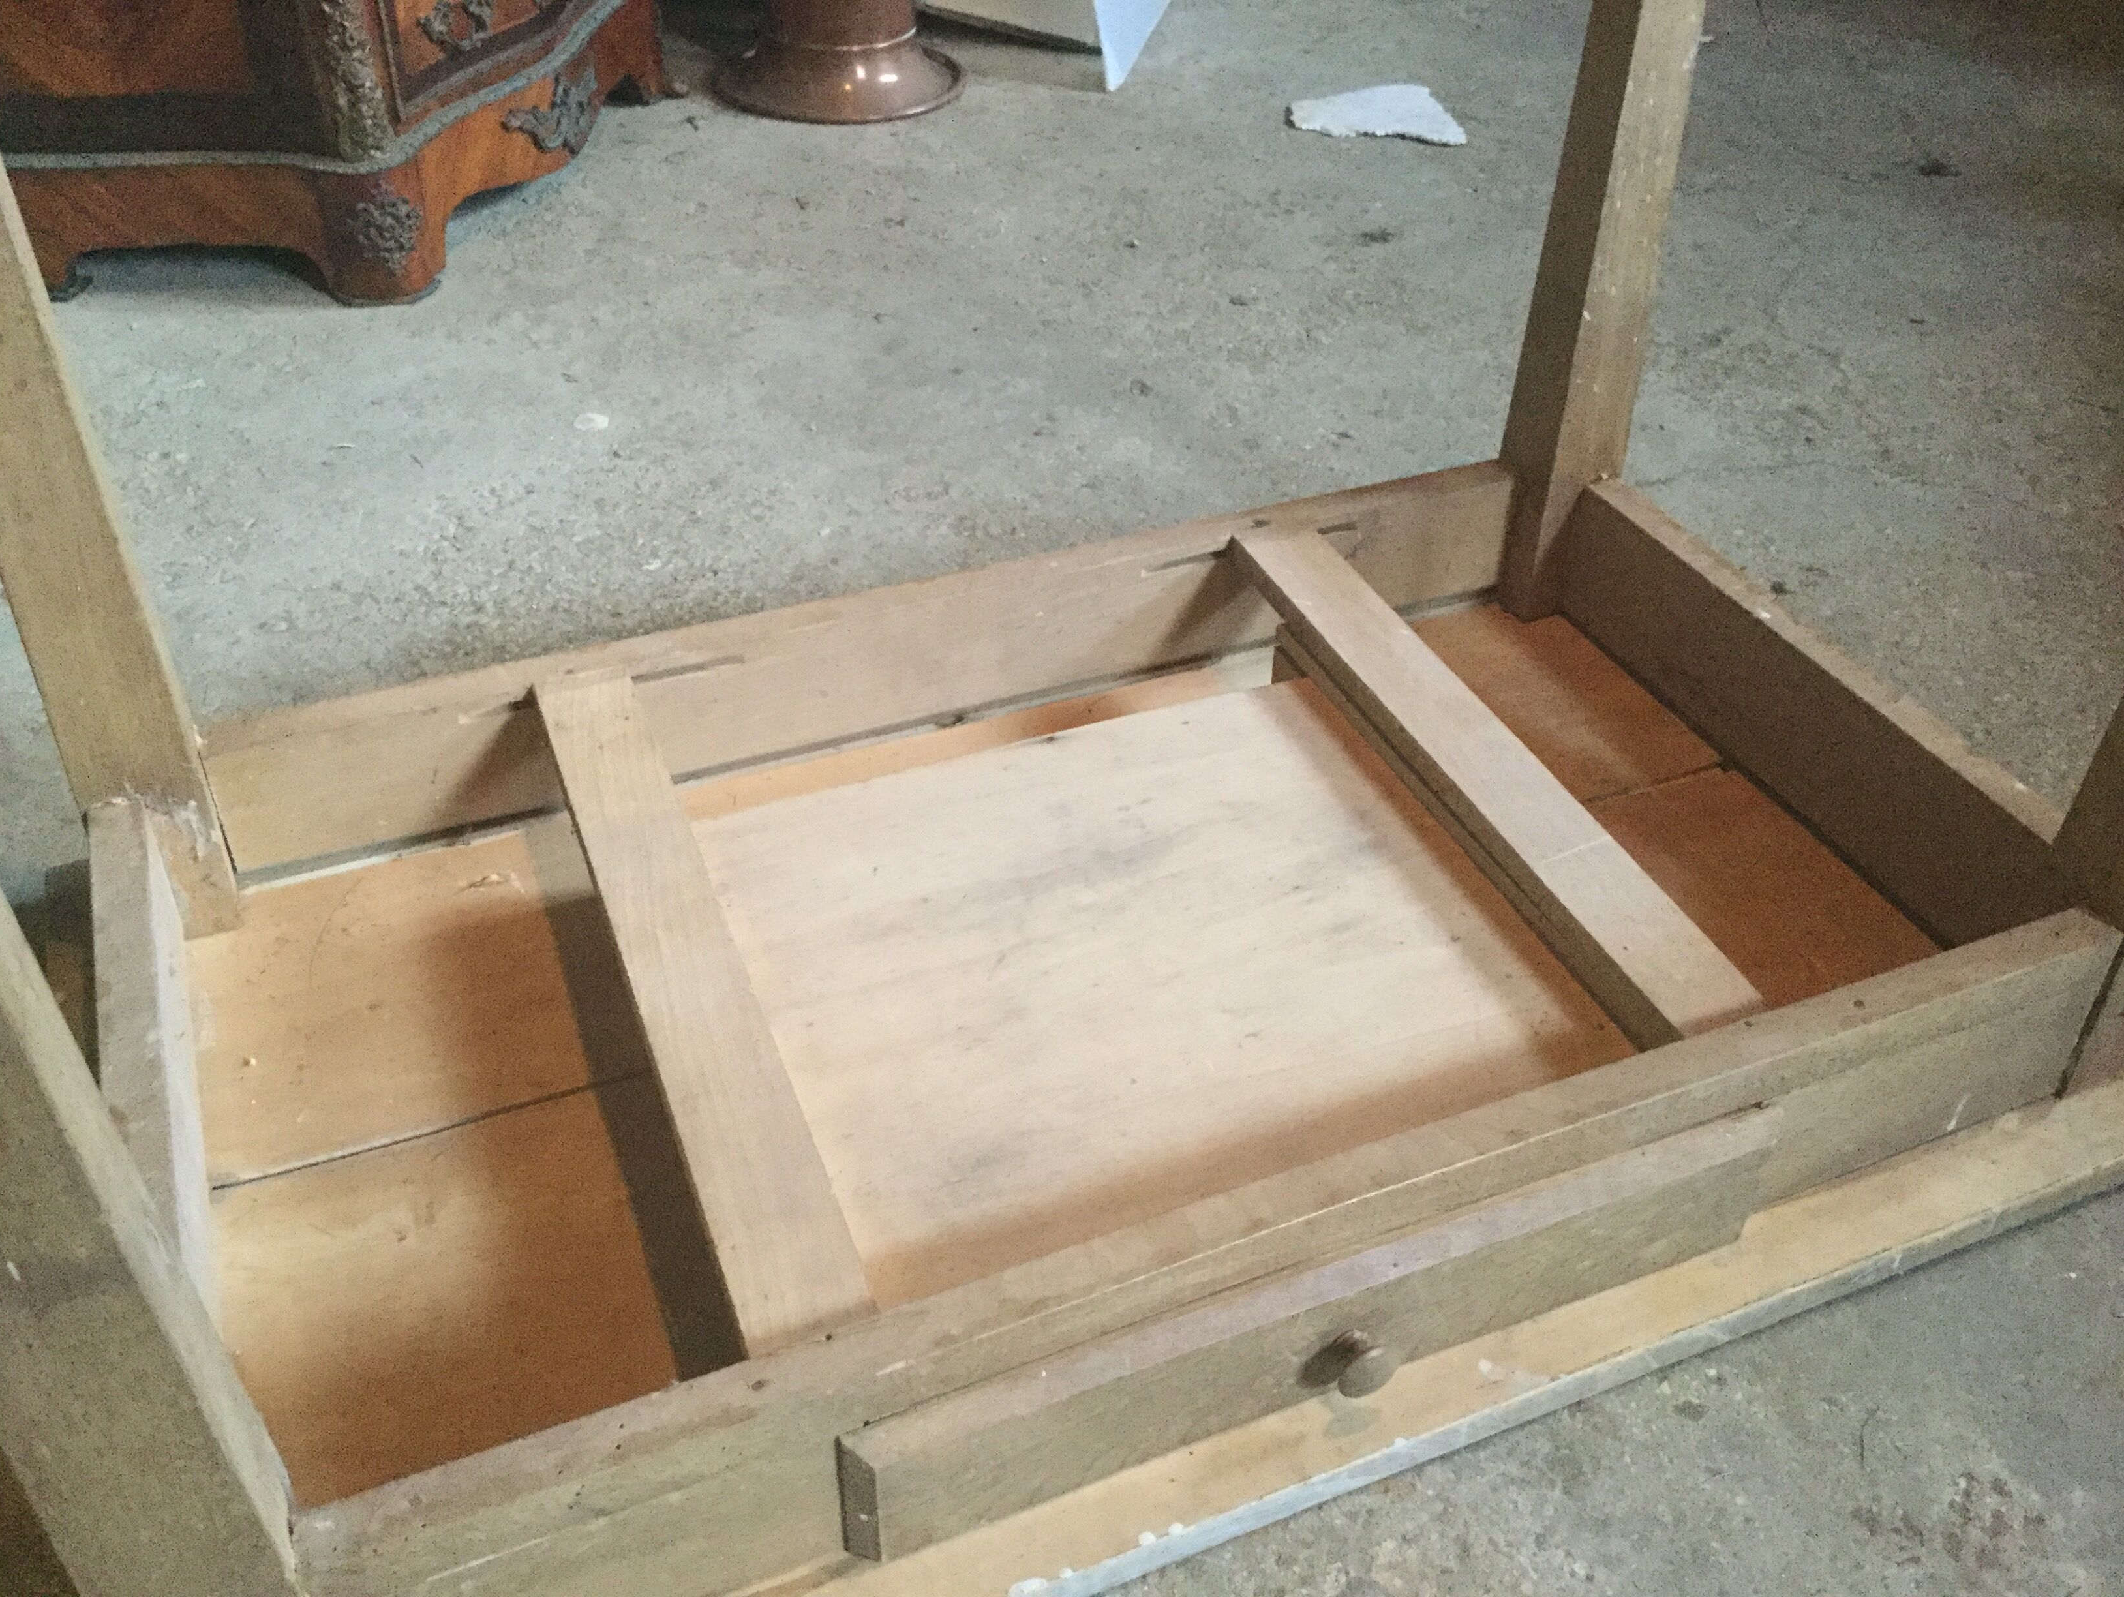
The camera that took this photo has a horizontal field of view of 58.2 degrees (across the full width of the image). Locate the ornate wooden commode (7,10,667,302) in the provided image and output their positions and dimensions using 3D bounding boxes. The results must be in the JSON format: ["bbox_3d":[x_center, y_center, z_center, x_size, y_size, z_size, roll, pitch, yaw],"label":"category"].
[{"bbox_3d":[-0.934,-1.198,2.355,0.550,0.870,0.890,8,40,9],"label":"ornate wooden commode"}]

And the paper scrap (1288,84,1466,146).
[{"bbox_3d":[0.462,-1.016,2.824,0.249,0.020,0.237,1,40,1],"label":"paper scrap"}]

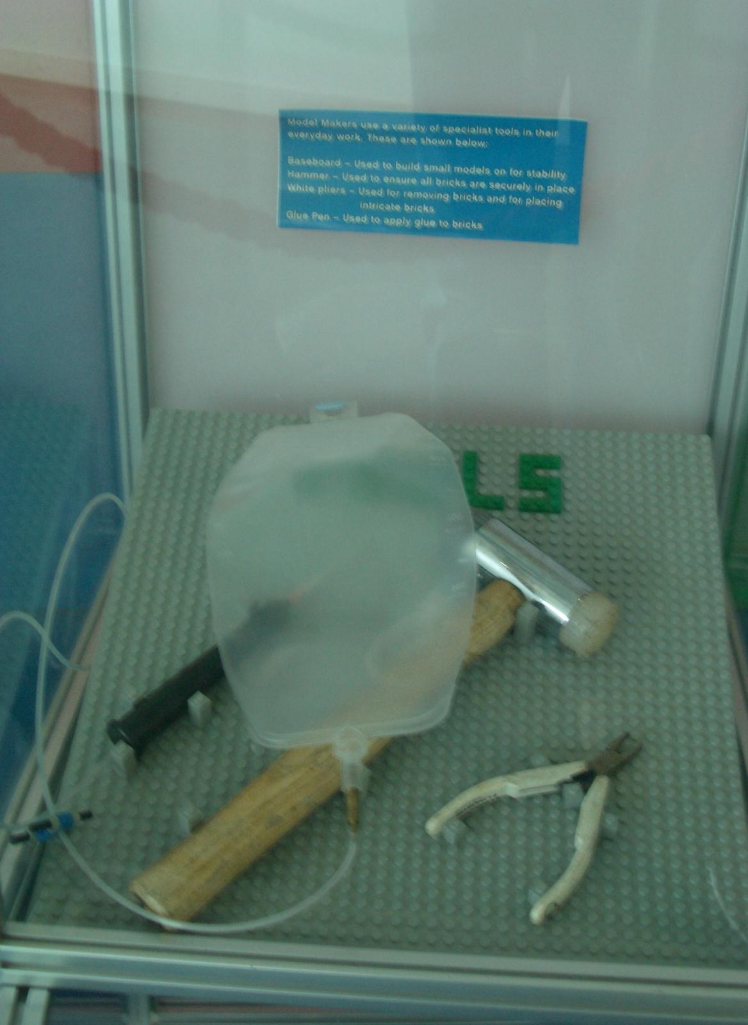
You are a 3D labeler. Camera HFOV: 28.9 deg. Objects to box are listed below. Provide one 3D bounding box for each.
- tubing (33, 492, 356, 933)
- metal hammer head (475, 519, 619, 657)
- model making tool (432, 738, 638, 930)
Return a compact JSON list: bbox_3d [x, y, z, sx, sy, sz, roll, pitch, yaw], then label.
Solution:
[{"bbox_3d":[-0.085,0.086,0.717,0.172,0.040,0.254,3,48,3],"label":"tubing"},{"bbox_3d":[0.086,0.034,0.769,0.094,0.033,0.033,37,56,25],"label":"metal hammer head"},{"bbox_3d":[0.088,0.140,0.690,0.114,0.014,0.074,-33,50,-30],"label":"model making tool"}]

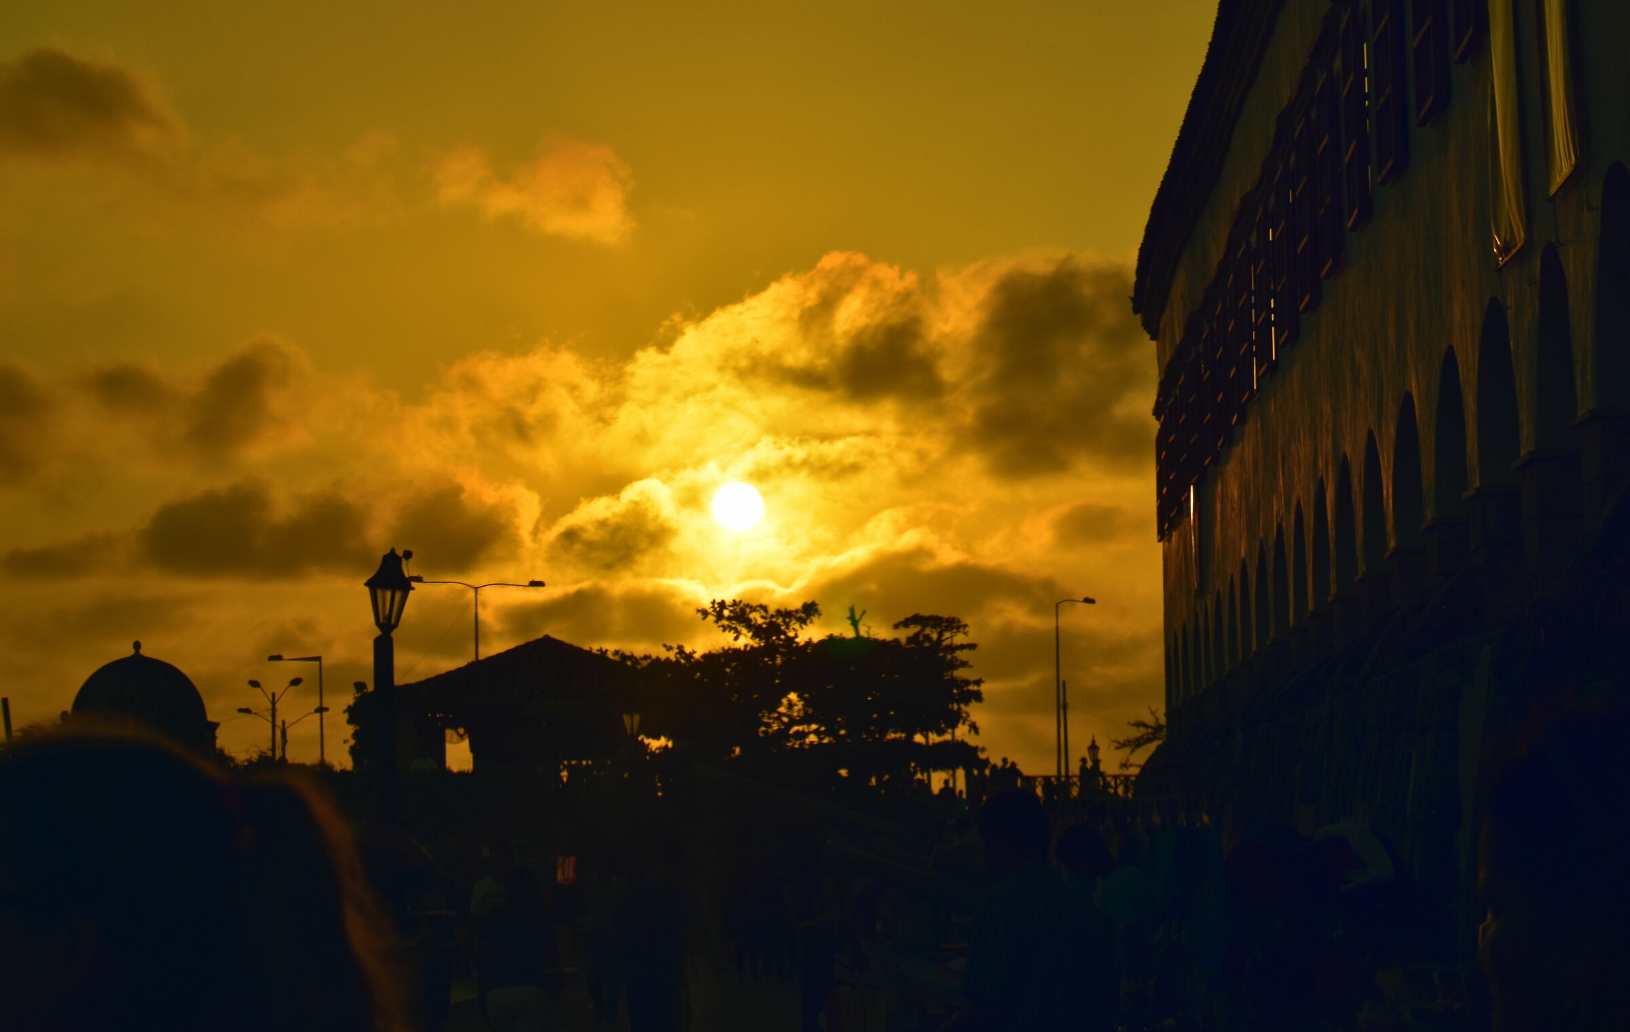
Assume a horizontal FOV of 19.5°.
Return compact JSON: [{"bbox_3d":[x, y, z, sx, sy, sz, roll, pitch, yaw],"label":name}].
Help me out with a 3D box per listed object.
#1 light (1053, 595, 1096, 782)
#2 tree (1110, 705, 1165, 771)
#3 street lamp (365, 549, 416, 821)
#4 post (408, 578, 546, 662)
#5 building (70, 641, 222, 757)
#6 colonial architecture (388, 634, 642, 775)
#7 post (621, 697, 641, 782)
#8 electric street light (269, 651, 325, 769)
[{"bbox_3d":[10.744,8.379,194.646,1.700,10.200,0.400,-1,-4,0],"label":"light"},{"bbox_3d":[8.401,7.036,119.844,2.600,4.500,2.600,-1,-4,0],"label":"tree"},{"bbox_3d":[-4.438,2.742,49.833,0.530,4.800,0.530,-1,-4,0],"label":"street lamp"},{"bbox_3d":[-13.090,8.065,184.607,5.400,11.300,0.450,-1,-4,0],"label":"post"},{"bbox_3d":[-17.208,5.798,121.819,3.800,5.200,3.800,-1,-4,0],"label":"building"},{"bbox_3d":[-8.346,5.734,137.840,7.800,4.600,7.000,-1,-4,0],"label":"colonial architecture"},{"bbox_3d":[-3.842,6.146,99.833,0.550,4.800,0.550,-1,-4,0],"label":"post"},{"bbox_3d":[-21.721,10.576,199.666,2.400,9.600,0.400,-1,-4,0],"label":"electric street light"}]

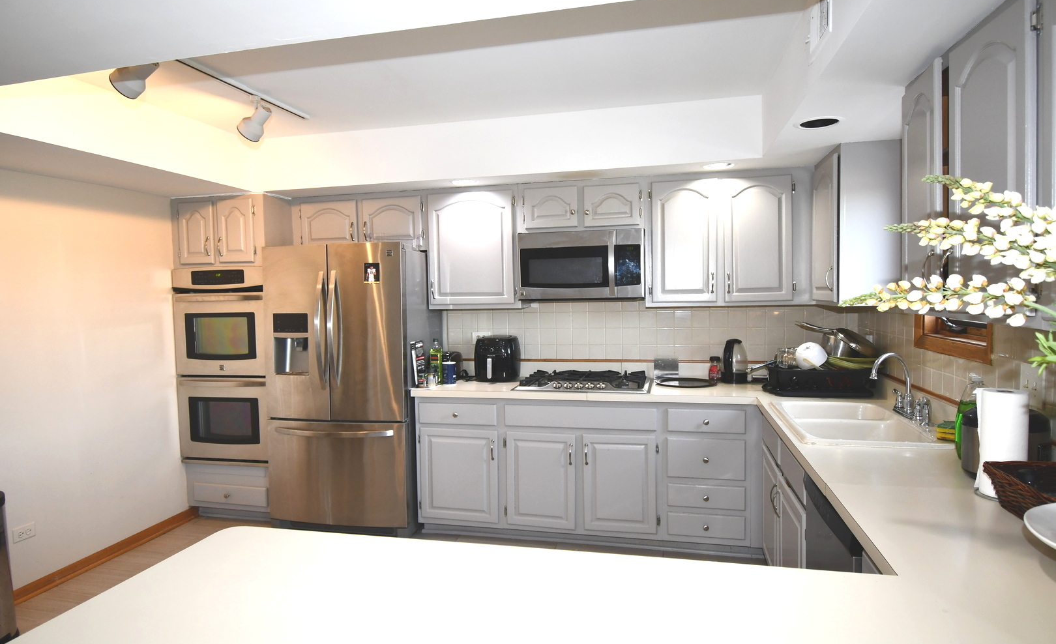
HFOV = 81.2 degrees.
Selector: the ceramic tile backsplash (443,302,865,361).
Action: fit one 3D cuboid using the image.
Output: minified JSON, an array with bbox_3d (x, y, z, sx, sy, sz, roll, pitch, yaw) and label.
[{"bbox_3d":[0.706,0.067,3.998,2.645,0.385,0.025,0,3,13],"label":"ceramic tile backsplash"}]

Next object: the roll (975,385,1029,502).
[{"bbox_3d":[1.303,0.332,1.699,0.118,0.283,0.118,0,3,13],"label":"roll"}]

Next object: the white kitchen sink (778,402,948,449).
[{"bbox_3d":[1.396,0.513,2.626,0.550,0.202,0.845,0,3,13],"label":"white kitchen sink"}]

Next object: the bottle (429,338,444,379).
[{"bbox_3d":[-0.586,0.246,3.942,0.078,0.292,0.080,0,3,13],"label":"bottle"}]

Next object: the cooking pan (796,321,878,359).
[{"bbox_3d":[1.660,0.080,3.270,0.480,0.105,0.280,32,9,-2],"label":"cooking pan"}]

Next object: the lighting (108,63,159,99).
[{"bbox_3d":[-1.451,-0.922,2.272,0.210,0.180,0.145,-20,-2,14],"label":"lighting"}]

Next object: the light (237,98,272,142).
[{"bbox_3d":[-1.308,-0.971,2.963,0.170,0.205,0.150,0,3,25],"label":"light"}]

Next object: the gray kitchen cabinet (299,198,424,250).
[{"bbox_3d":[-1.089,-0.659,4.209,0.957,0.380,0.325,0,3,13],"label":"gray kitchen cabinet"}]

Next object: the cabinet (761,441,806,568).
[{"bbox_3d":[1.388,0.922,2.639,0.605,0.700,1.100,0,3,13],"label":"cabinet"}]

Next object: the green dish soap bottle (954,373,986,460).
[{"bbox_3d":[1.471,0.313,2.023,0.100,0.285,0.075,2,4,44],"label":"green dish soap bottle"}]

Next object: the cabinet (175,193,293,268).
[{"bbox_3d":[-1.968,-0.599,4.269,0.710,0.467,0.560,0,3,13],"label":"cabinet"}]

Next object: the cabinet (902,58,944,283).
[{"bbox_3d":[1.359,-0.398,1.873,0.326,0.750,0.310,0,3,13],"label":"cabinet"}]

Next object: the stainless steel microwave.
[{"bbox_3d":[0.352,-0.348,3.841,0.760,0.406,0.400,0,3,13],"label":"stainless steel microwave"}]

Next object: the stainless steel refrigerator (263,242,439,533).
[{"bbox_3d":[-1.084,0.423,3.975,0.900,1.780,0.730,0,3,13],"label":"stainless steel refrigerator"}]

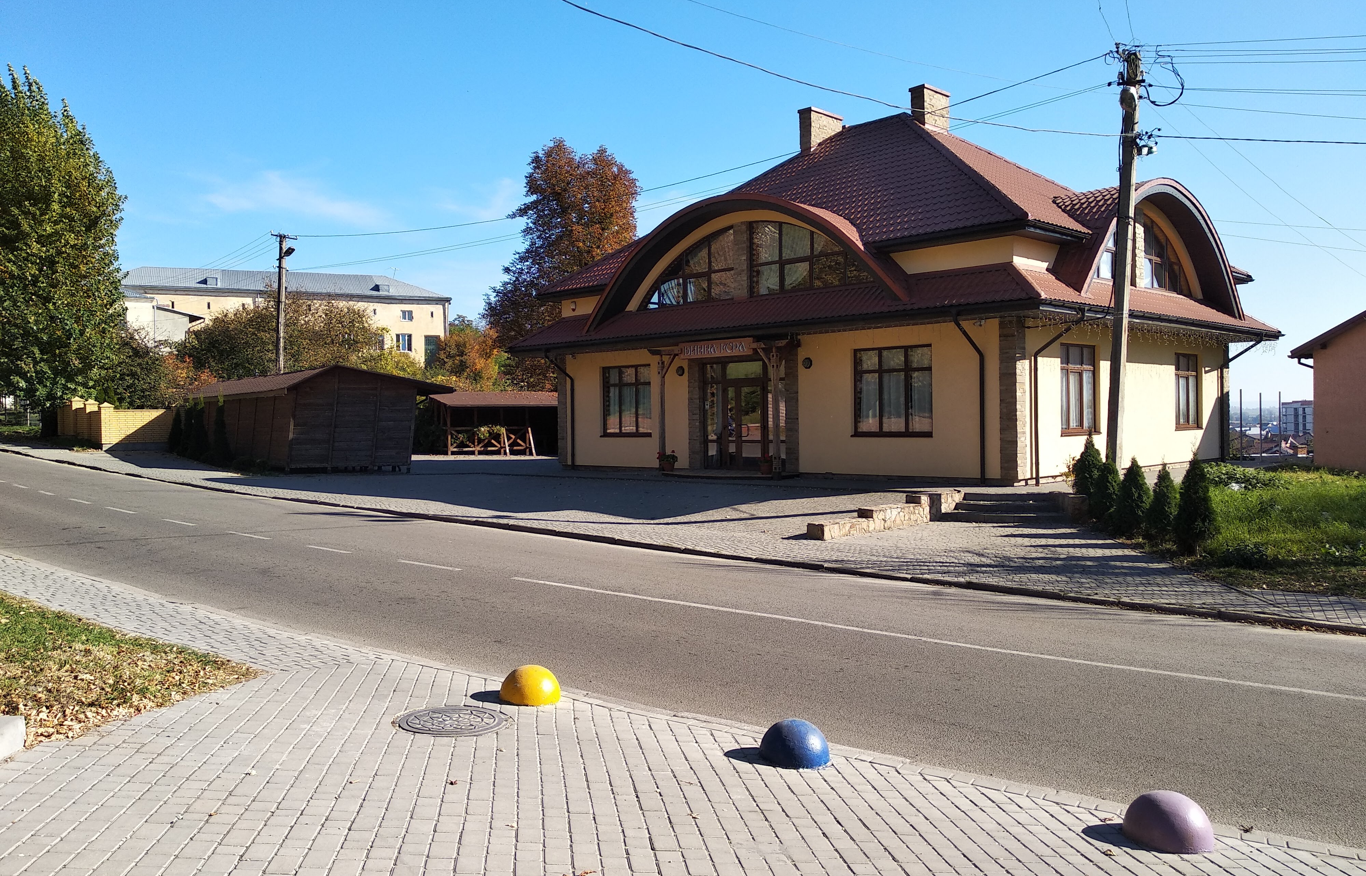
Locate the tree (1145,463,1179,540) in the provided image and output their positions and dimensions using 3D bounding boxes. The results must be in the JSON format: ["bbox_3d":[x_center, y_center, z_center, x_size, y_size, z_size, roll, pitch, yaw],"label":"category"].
[{"bbox_3d":[6.200,0.834,13.290,0.480,1.031,0.480,-1,1,0],"label":"tree"}]

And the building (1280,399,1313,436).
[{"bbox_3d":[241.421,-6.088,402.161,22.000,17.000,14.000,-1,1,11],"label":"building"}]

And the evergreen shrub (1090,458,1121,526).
[{"bbox_3d":[6.100,0.770,14.790,0.480,1.031,0.480,-1,1,0],"label":"evergreen shrub"}]

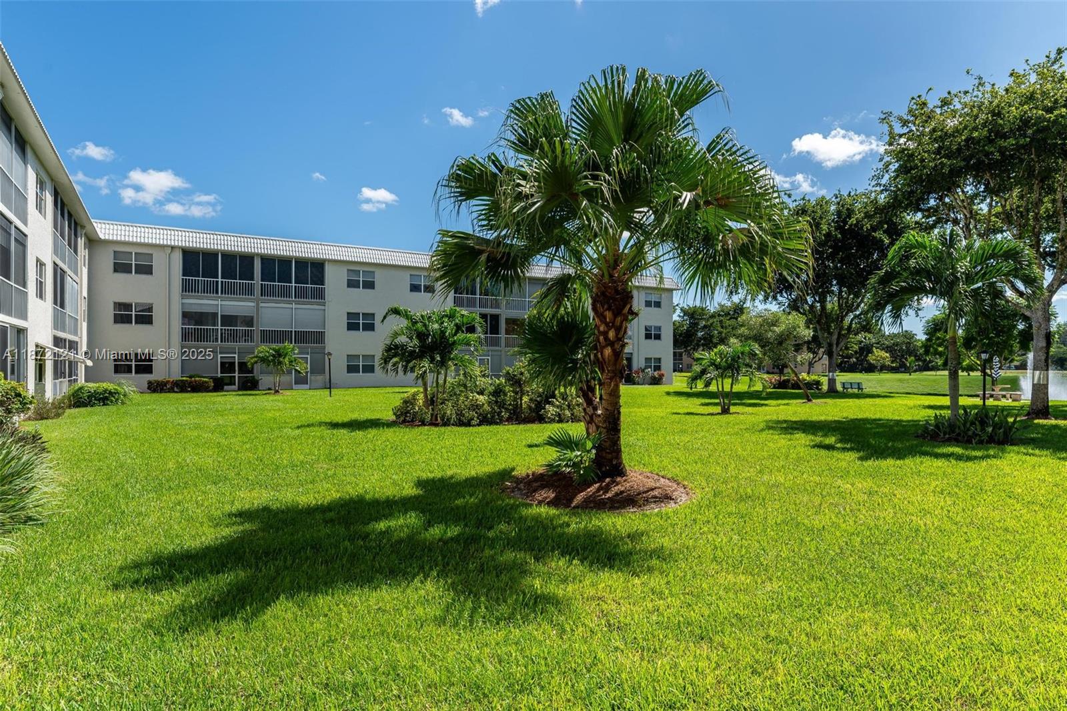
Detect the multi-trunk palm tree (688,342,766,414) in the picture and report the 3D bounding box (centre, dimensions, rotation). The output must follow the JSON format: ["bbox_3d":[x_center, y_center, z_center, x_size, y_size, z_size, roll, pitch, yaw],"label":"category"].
[{"bbox_3d":[6.350,0.740,20.400,2.500,2.360,2.400,0,-1,0],"label":"multi-trunk palm tree"}]

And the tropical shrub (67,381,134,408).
[{"bbox_3d":[-16.300,1.480,23.500,2.100,0.980,2.600,0,-1,-31],"label":"tropical shrub"}]

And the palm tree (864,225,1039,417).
[{"bbox_3d":[9.250,-0.500,13.650,3.400,4.400,3.300,0,-1,0],"label":"palm tree"}]

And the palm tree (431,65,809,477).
[{"bbox_3d":[1.070,-1.030,7.700,4.500,5.000,4.300,0,-1,0],"label":"palm tree"}]

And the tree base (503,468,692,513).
[{"bbox_3d":[0.800,1.560,7.730,2.320,0.260,2.250,0,-1,0],"label":"tree base"}]

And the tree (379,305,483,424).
[{"bbox_3d":[-2.660,0.240,16.300,2.700,3.100,2.600,0,-1,0],"label":"tree"}]

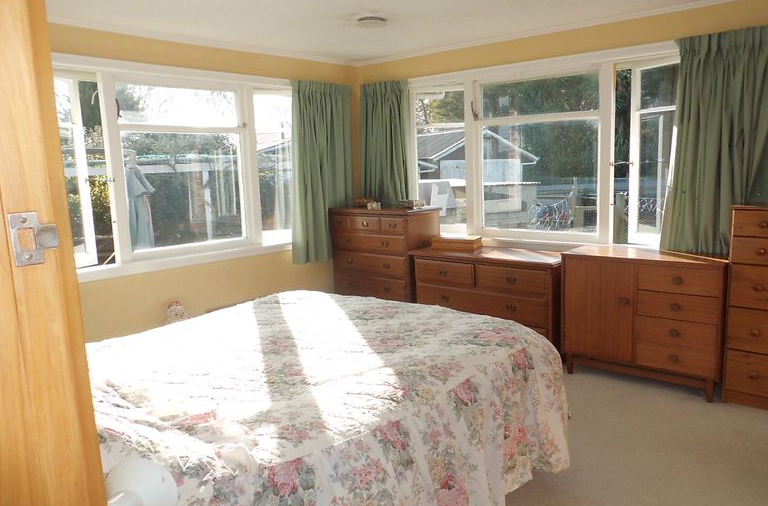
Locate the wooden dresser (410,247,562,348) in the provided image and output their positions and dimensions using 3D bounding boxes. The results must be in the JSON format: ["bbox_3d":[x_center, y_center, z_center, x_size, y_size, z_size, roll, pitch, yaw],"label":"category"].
[{"bbox_3d":[0.828,0.372,4.253,1.175,0.750,0.520,6,12,39],"label":"wooden dresser"}]

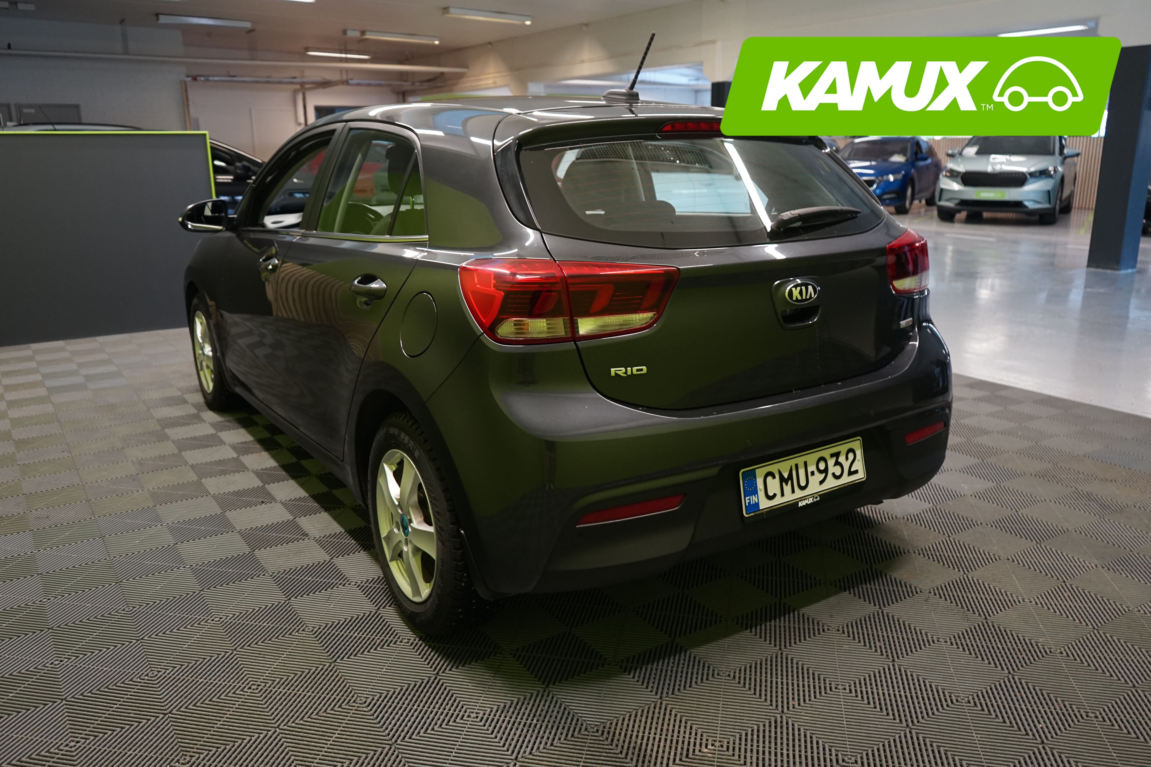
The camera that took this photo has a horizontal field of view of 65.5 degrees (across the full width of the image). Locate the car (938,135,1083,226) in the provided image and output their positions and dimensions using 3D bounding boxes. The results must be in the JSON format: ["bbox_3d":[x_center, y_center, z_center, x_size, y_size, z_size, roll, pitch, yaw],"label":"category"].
[{"bbox_3d":[7.840,-3.810,16.010,1.900,1.620,4.650,9,17,32],"label":"car"}]

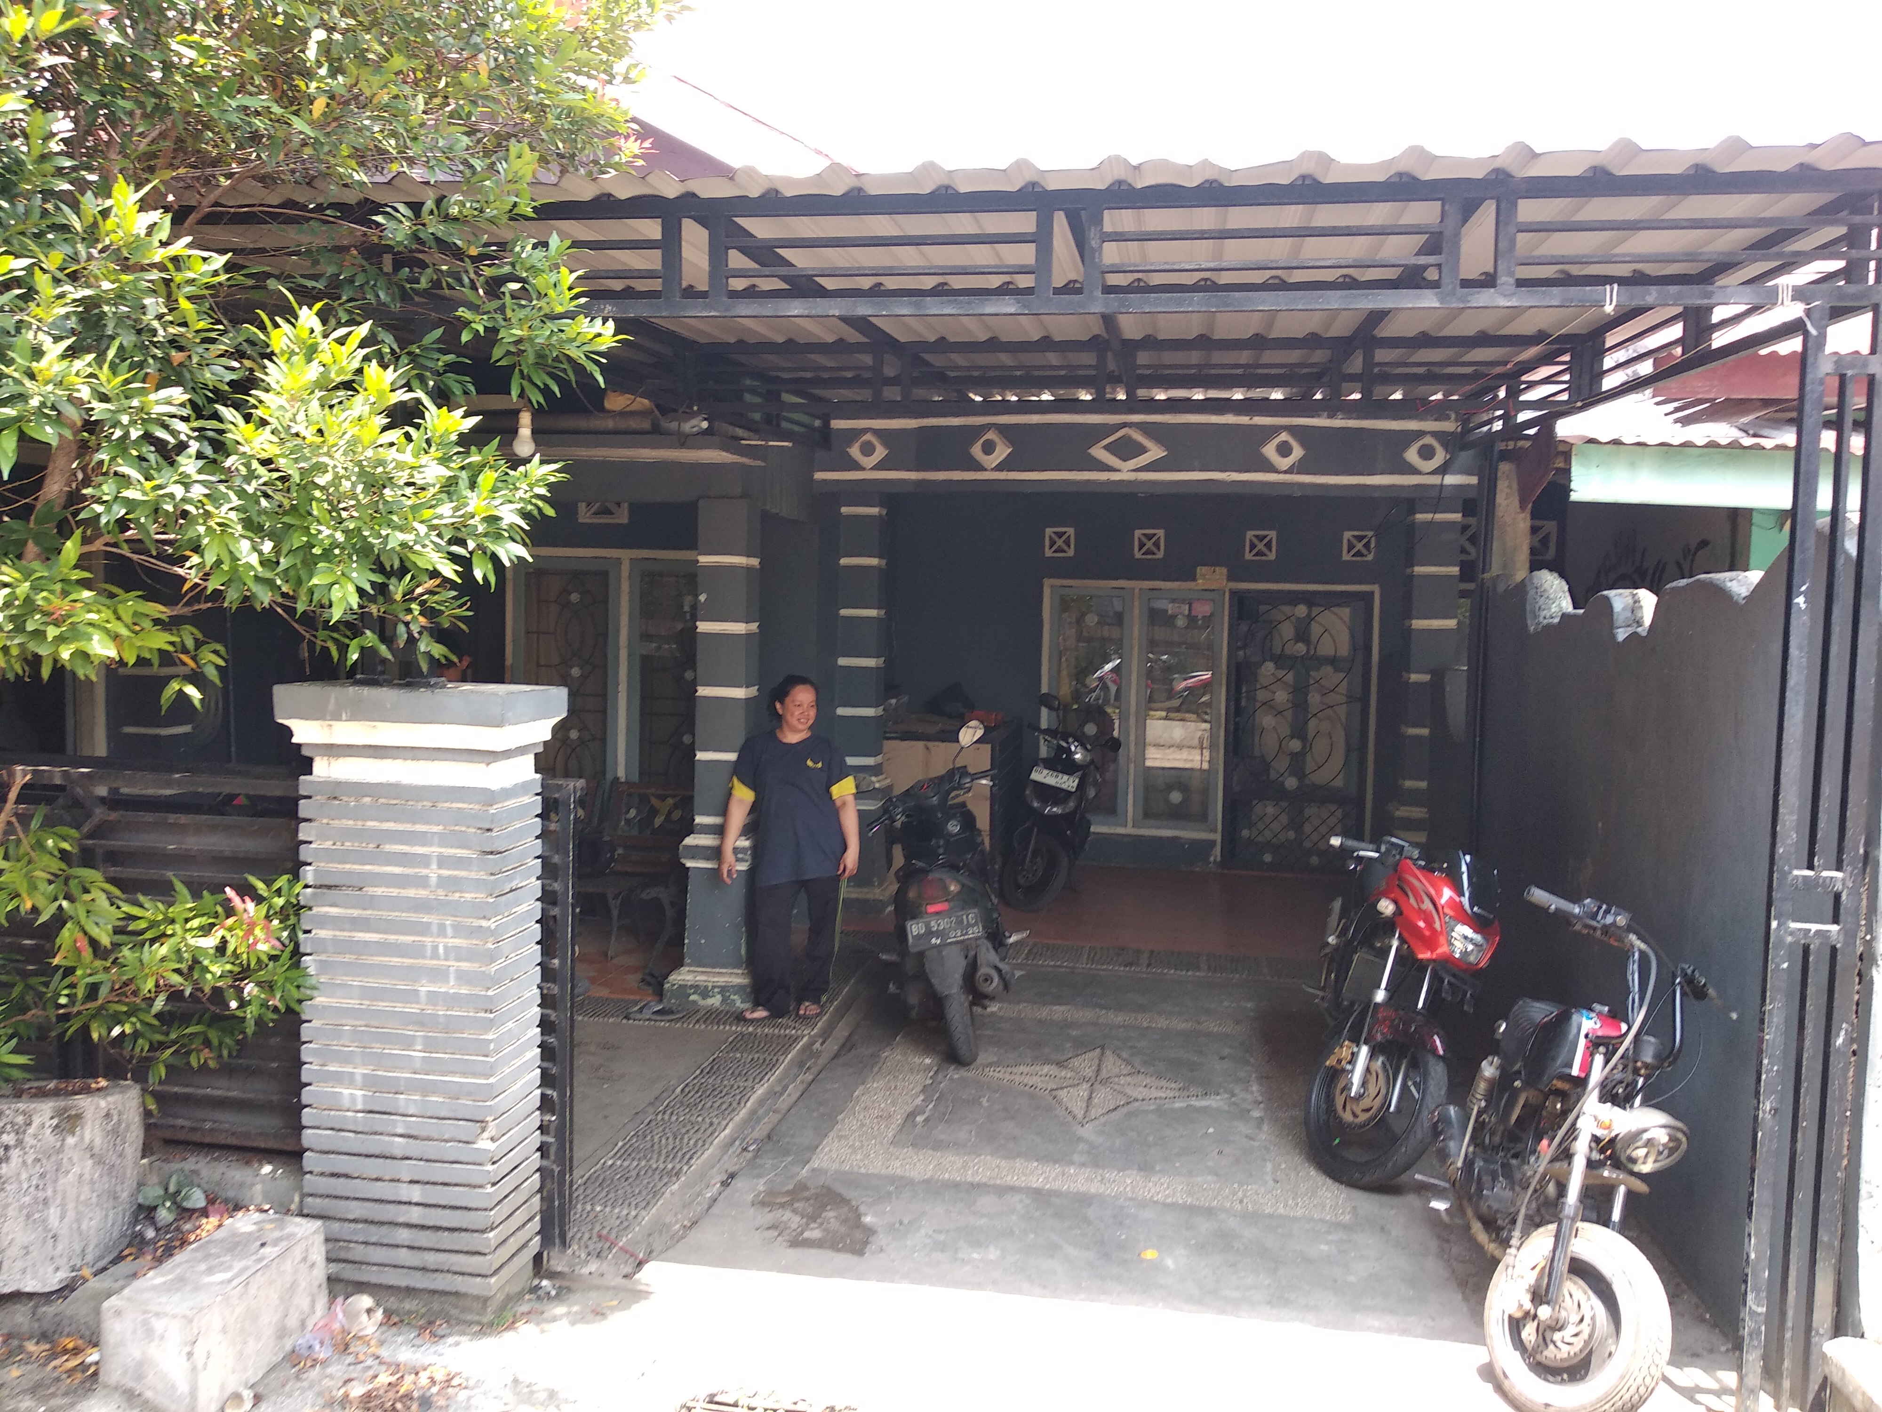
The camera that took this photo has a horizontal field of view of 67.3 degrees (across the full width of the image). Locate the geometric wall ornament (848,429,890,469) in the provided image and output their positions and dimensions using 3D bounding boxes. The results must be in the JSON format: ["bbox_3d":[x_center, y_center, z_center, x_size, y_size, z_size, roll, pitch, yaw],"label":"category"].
[{"bbox_3d":[-0.400,-1.410,7.811,0.235,0.219,0.040,2,3,8],"label":"geometric wall ornament"}]

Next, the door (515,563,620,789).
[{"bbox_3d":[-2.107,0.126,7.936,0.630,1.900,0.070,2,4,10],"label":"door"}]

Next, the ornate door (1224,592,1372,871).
[{"bbox_3d":[2.444,0.193,9.730,0.970,1.940,0.080,2,4,10],"label":"ornate door"}]

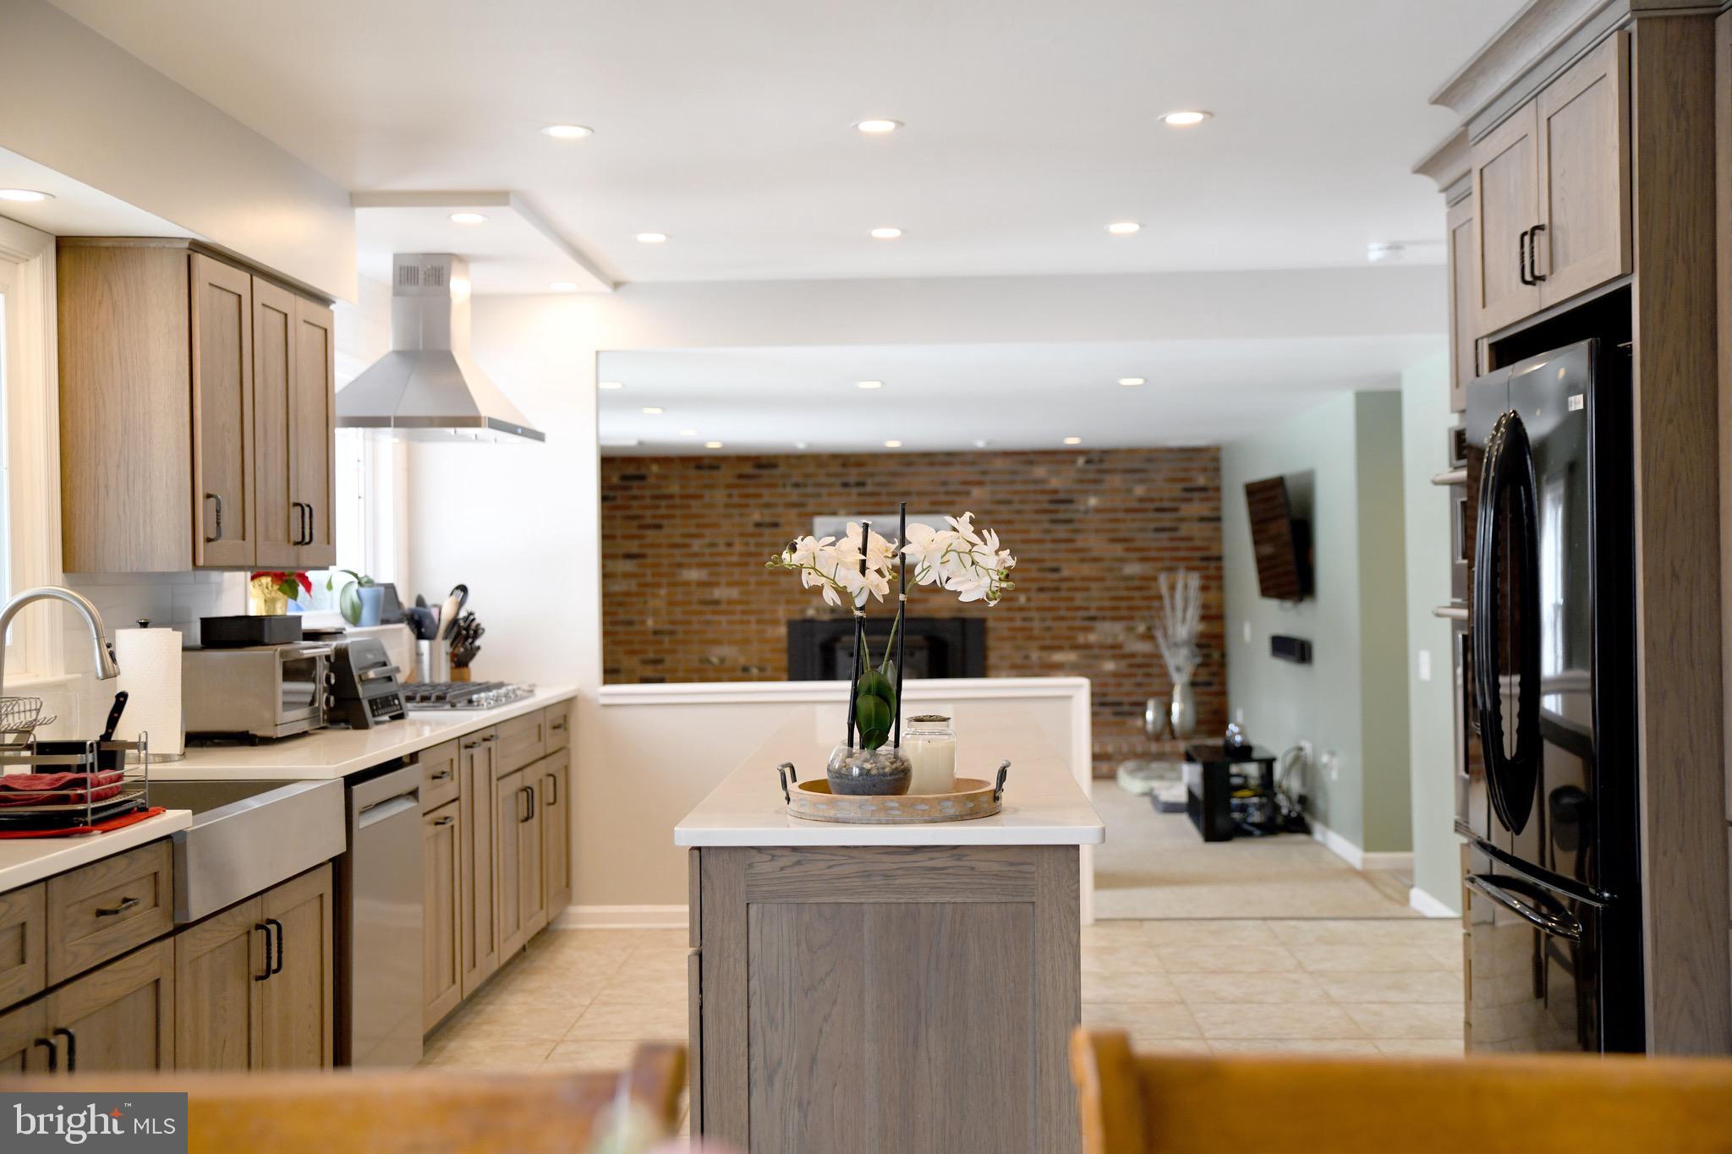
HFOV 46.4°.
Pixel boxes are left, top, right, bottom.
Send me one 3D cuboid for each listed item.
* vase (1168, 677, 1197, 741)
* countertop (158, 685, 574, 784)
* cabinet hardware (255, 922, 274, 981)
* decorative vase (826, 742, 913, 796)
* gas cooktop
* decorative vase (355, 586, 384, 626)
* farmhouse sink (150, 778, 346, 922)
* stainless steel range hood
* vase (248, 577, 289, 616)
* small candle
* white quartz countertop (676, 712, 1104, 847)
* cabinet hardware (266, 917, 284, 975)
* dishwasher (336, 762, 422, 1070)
[{"bbox_3d":[2.167,0.908,13.827,0.186,0.428,0.186,-1,0,2],"label":"vase"},{"bbox_3d":[-1.458,0.439,6.079,0.645,0.030,3.048,-1,0,2],"label":"countertop"},{"bbox_3d":[-1.228,0.768,4.132,0.034,0.118,0.012,-1,0,2],"label":"cabinet hardware"},{"bbox_3d":[0.006,0.347,3.550,0.151,0.115,0.151,-1,0,2],"label":"decorative vase"},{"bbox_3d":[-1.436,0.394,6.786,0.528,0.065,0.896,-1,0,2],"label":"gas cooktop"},{"bbox_3d":[-1.772,0.108,7.230,0.096,0.141,0.096,-1,0,2],"label":"decorative vase"},{"bbox_3d":[-1.468,0.559,4.111,0.540,0.213,0.951,-1,0,2],"label":"farmhouse sink"},{"bbox_3d":[-1.458,-0.758,6.731,0.588,0.598,0.910,-1,0,2],"label":"stainless steel range hood"},{"bbox_3d":[-1.815,0.082,6.148,0.116,0.163,0.116,-1,0,2],"label":"vase"},{"bbox_3d":[0.114,0.323,3.625,0.097,0.156,0.097,-1,0,2],"label":"small candle"},{"bbox_3d":[0.094,0.423,4.808,0.710,0.030,2.938,-1,0,2],"label":"white quartz countertop"},{"bbox_3d":[-1.225,0.769,4.198,0.034,0.119,0.012,-1,0,2],"label":"cabinet hardware"},{"bbox_3d":[-1.491,0.904,5.087,0.600,0.826,0.628,-1,0,2],"label":"dishwasher"}]

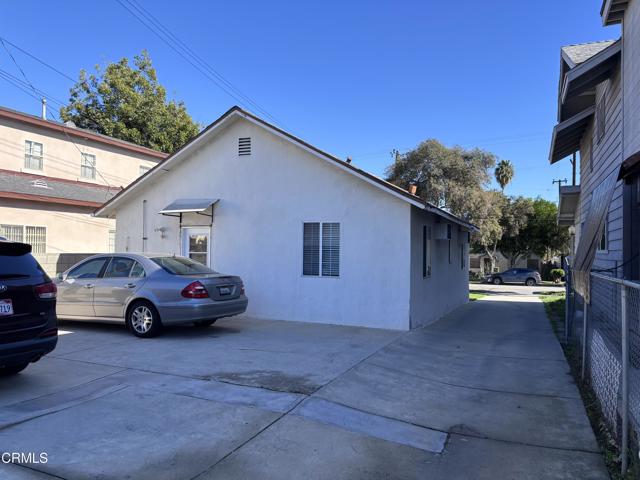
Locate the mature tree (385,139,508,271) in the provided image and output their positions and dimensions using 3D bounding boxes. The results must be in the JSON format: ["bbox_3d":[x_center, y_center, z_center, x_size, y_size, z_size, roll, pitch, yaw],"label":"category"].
[{"bbox_3d":[12.300,-2.900,47.000,11.300,13.900,10.500,0,-1,23],"label":"mature tree"}]

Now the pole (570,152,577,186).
[{"bbox_3d":[23.700,-2.400,45.000,0.320,13.000,0.320,0,-1,23],"label":"pole"}]

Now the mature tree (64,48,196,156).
[{"bbox_3d":[-12.600,-5.200,32.000,8.400,14.500,8.200,0,-1,23],"label":"mature tree"}]

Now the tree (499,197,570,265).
[{"bbox_3d":[21.393,0.000,47.500,7.300,8.500,7.000,0,-1,23],"label":"tree"}]

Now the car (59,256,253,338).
[{"bbox_3d":[-3.770,1.000,9.620,4.820,1.450,1.820,0,-1,27],"label":"car"}]

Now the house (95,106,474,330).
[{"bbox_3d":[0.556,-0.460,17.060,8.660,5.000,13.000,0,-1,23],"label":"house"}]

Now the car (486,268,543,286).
[{"bbox_3d":[17.500,3.380,43.400,4.720,1.640,1.880,0,-1,23],"label":"car"}]

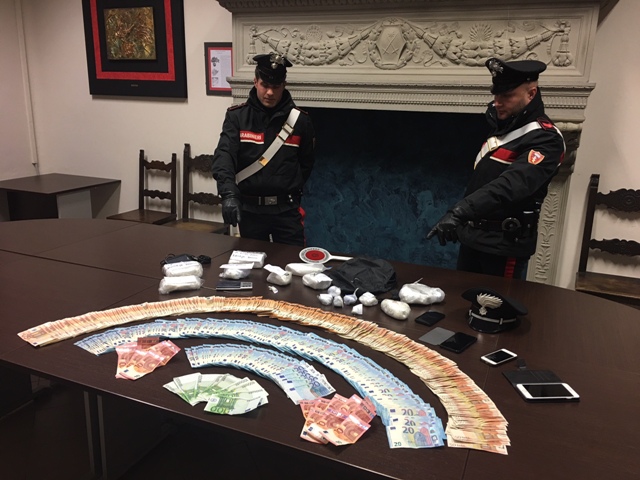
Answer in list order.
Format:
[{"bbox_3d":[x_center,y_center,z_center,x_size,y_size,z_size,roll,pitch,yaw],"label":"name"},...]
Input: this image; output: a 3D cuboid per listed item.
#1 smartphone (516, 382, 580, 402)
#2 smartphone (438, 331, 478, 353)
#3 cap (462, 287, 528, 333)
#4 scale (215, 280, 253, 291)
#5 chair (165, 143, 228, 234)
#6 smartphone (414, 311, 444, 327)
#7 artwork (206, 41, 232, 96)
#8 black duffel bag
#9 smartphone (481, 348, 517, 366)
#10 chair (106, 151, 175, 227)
[{"bbox_3d":[0.672,0.451,1.582,0.158,0.013,0.079,0,15,-6],"label":"smartphone"},{"bbox_3d":[0.489,0.364,1.887,0.074,0.010,0.138,14,20,38],"label":"smartphone"},{"bbox_3d":[0.666,0.264,2.049,0.255,0.128,0.250,-13,21,-43],"label":"cap"},{"bbox_3d":[-0.373,0.208,2.361,0.152,0.018,0.088,0,15,-7],"label":"scale"},{"bbox_3d":[-1.072,-0.202,4.505,0.500,1.130,0.440,8,17,22],"label":"chair"},{"bbox_3d":[0.428,0.308,2.087,0.068,0.010,0.130,13,19,37],"label":"smartphone"},{"bbox_3d":[-0.789,-1.379,4.341,0.320,0.410,0.025,8,17,22],"label":"artwork"},{"bbox_3d":[0.197,0.145,2.459,0.320,0.115,0.260,3,15,7],"label":"black duffel bag"},{"bbox_3d":[0.599,0.394,1.790,0.116,0.009,0.059,-9,19,-34],"label":"smartphone"},{"bbox_3d":[-1.567,-0.238,4.760,0.465,1.040,0.430,8,17,22],"label":"chair"}]

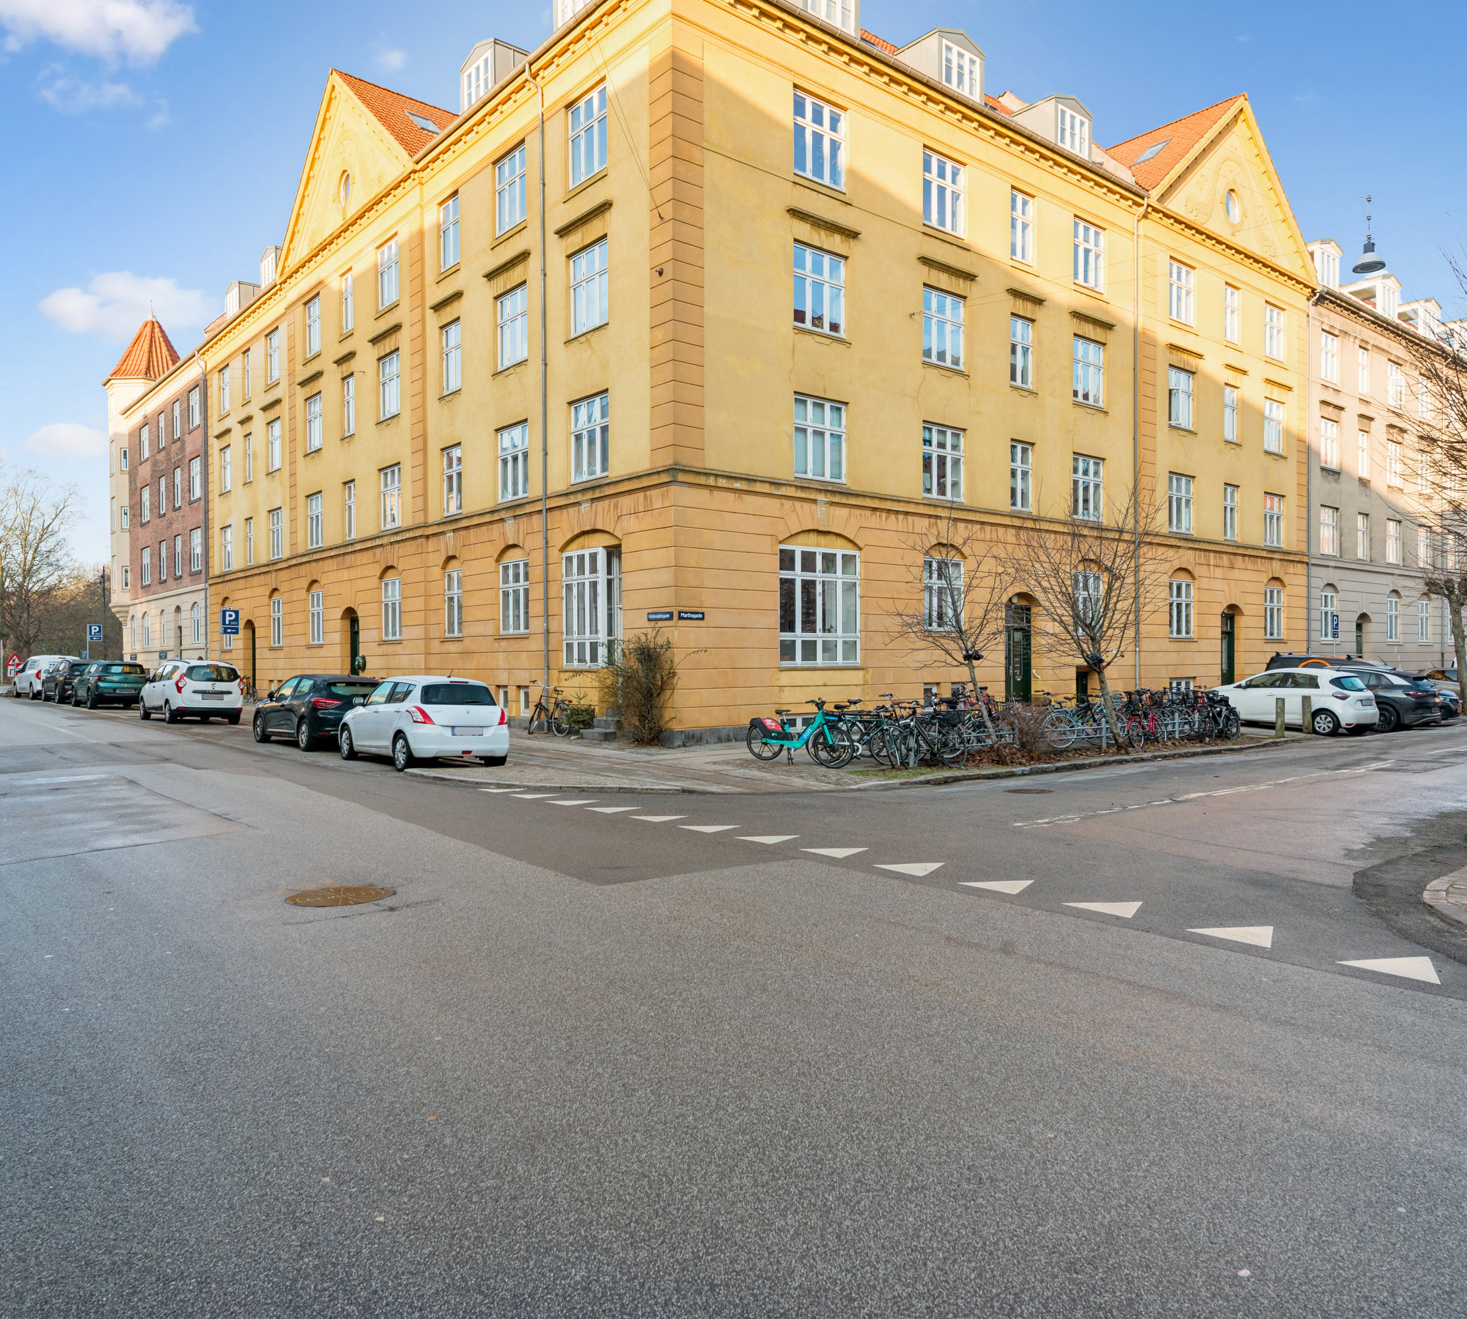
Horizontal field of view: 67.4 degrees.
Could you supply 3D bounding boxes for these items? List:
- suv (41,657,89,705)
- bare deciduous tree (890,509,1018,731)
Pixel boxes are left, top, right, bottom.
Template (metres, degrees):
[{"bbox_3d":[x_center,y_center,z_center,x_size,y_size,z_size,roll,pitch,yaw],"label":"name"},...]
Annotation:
[{"bbox_3d":[-25.700,0.860,43.100,1.840,1.620,4.450,0,0,-41],"label":"suv"},{"bbox_3d":[3.450,-0.380,17.400,2.000,3.800,2.000,0,0,0],"label":"bare deciduous tree"}]

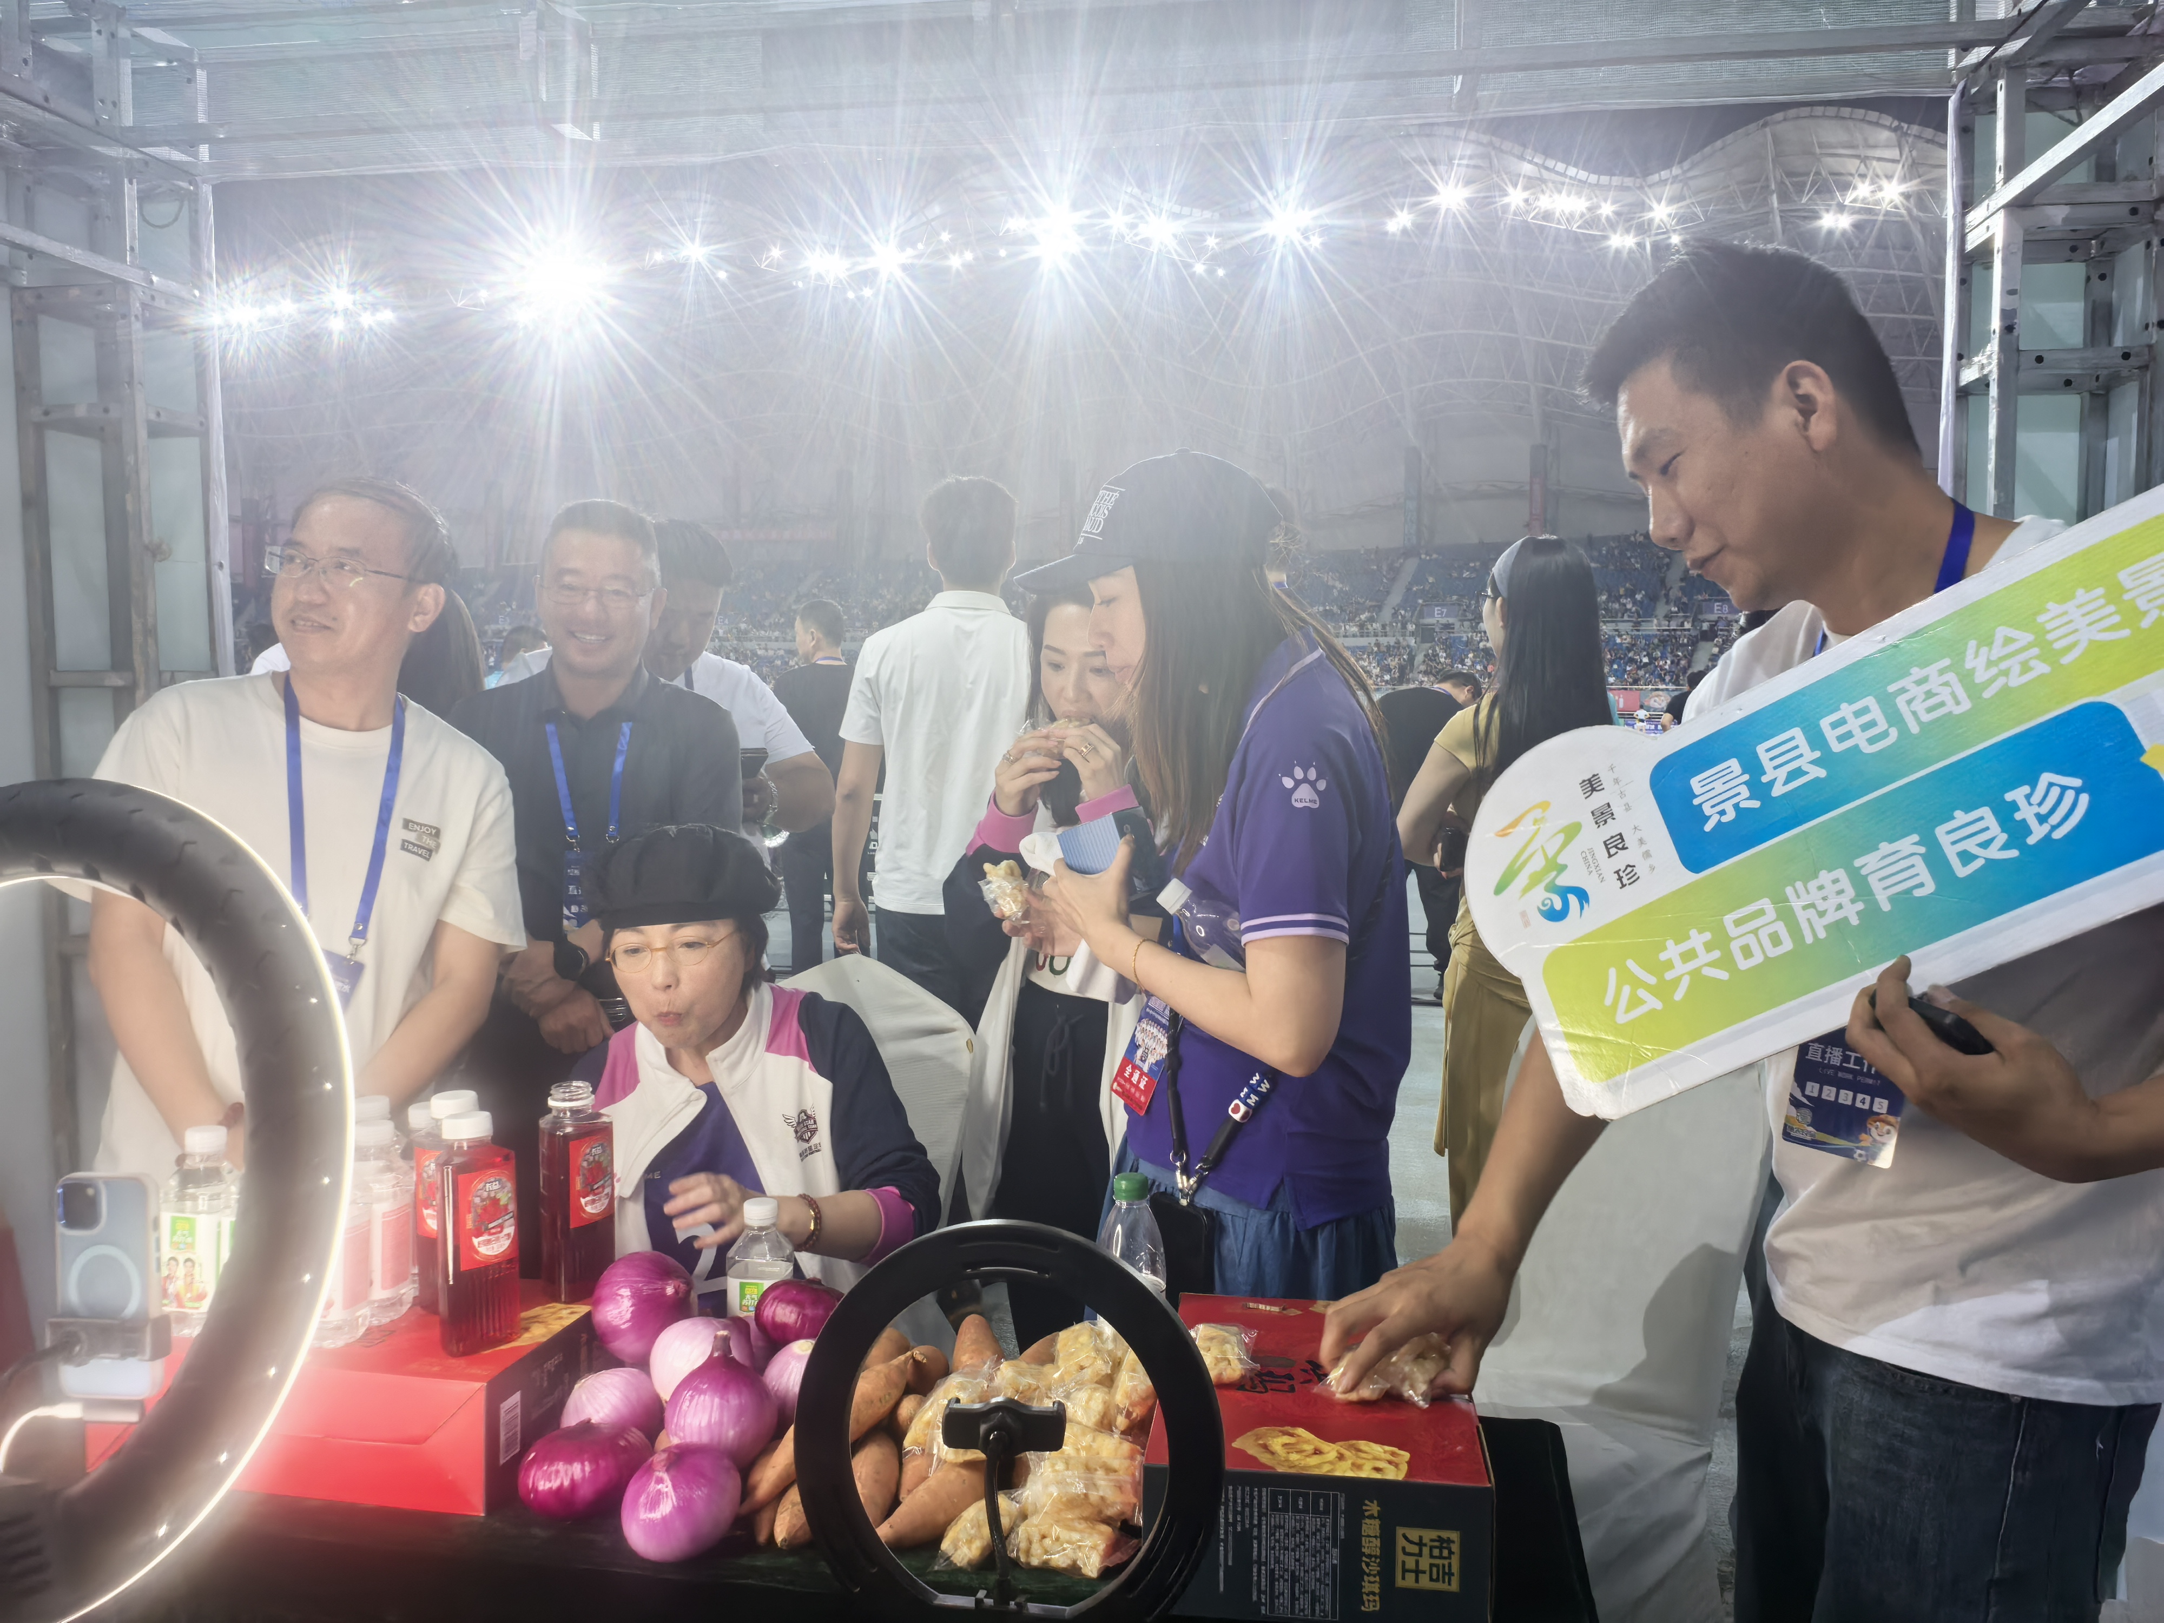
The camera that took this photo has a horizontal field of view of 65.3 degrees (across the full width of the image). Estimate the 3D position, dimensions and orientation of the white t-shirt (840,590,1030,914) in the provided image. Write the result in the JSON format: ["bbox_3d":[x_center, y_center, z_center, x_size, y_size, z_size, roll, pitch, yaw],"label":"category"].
[{"bbox_3d":[-0.276,-0.121,3.600,0.470,0.690,0.270,-1,3,-3],"label":"white t-shirt"}]

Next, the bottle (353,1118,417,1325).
[{"bbox_3d":[-0.596,0.345,1.426,0.060,0.167,0.060,-4,6,-38],"label":"bottle"}]

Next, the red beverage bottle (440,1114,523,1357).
[{"bbox_3d":[-0.490,0.339,1.366,0.054,0.184,0.054,-5,6,-43],"label":"red beverage bottle"}]

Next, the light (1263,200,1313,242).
[{"bbox_3d":[15.274,-43.695,125.000,3.500,3.000,1.600,0,5,7],"label":"light"}]

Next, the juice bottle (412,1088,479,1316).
[{"bbox_3d":[-0.532,0.334,1.440,0.054,0.184,0.054,2,5,27],"label":"juice bottle"}]

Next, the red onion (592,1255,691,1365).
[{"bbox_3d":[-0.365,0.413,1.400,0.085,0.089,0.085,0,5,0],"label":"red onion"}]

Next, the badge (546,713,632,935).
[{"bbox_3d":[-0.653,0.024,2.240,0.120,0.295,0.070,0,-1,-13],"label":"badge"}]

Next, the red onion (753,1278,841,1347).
[{"bbox_3d":[-0.227,0.411,1.380,0.078,0.060,0.078,5,-8,0],"label":"red onion"}]

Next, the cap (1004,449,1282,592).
[{"bbox_3d":[0.068,-0.295,1.720,0.275,0.145,0.185,-8,5,-9],"label":"cap"}]

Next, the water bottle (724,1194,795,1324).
[{"bbox_3d":[-0.292,0.438,1.541,0.060,0.168,0.060,0,5,3],"label":"water bottle"}]

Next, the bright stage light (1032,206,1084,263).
[{"bbox_3d":[-1.278,-30.100,88.000,2.700,3.000,1.500,0,3,-1],"label":"bright stage light"}]

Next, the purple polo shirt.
[{"bbox_3d":[0.190,0.105,1.740,0.300,0.600,0.430,-1,3,-10],"label":"purple polo shirt"}]

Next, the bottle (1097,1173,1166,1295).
[{"bbox_3d":[0.045,0.424,1.523,0.063,0.195,0.063,0,5,0],"label":"bottle"}]

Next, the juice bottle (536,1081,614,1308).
[{"bbox_3d":[-0.442,0.331,1.475,0.054,0.182,0.054,2,5,32],"label":"juice bottle"}]

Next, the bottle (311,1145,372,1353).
[{"bbox_3d":[-0.570,0.322,1.280,0.061,0.150,0.061,-1,4,-17],"label":"bottle"}]

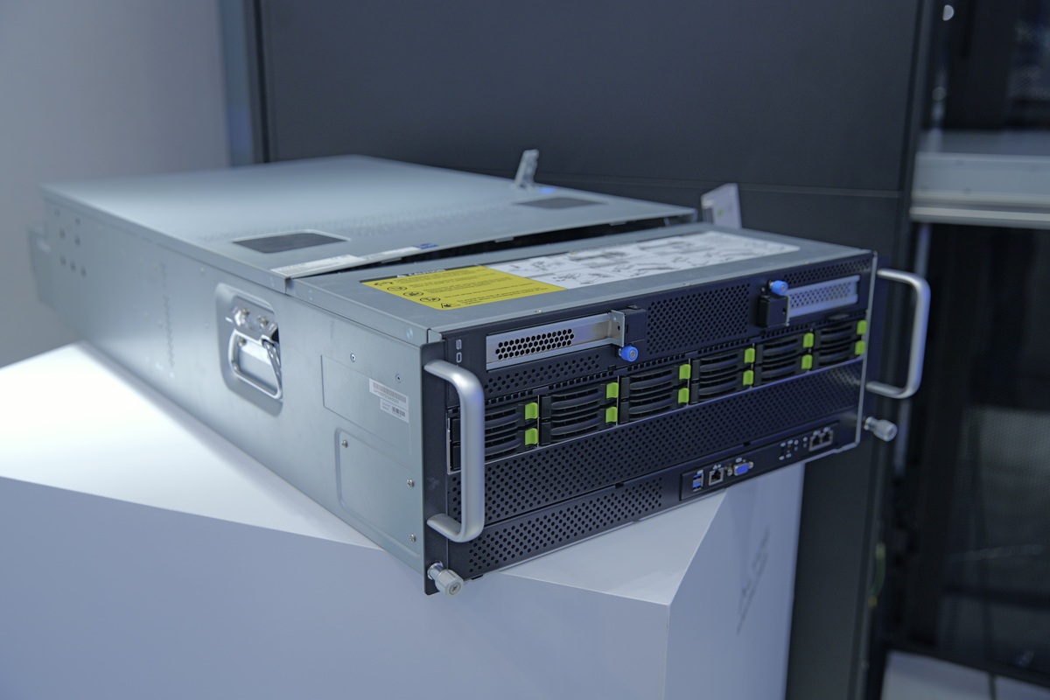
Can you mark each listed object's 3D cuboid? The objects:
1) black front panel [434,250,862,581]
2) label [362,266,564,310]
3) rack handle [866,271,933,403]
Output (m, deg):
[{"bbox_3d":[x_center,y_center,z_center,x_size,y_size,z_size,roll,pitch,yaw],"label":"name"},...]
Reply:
[{"bbox_3d":[0.120,0.036,0.843,0.475,0.174,0.025,-12,20,-37],"label":"black front panel"},{"bbox_3d":[-0.046,-0.047,0.807,0.111,0.002,0.106,-12,20,-37],"label":"label"},{"bbox_3d":[0.323,-0.011,0.955,0.014,0.112,0.049,-12,20,-37],"label":"rack handle"}]

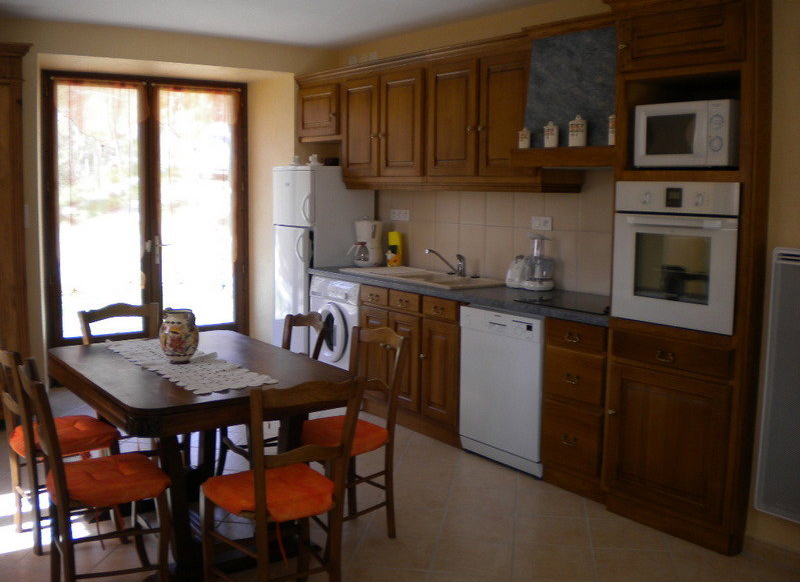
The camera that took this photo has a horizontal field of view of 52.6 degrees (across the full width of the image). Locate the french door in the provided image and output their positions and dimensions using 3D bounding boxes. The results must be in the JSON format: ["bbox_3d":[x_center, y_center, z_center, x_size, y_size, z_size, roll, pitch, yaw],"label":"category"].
[{"bbox_3d":[-1.947,-0.539,6.352,1.674,2.265,0.090,-5,9,-37],"label":"french door"}]

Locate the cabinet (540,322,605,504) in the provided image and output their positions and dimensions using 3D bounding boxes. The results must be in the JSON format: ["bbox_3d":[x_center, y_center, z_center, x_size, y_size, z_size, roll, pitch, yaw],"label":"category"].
[{"bbox_3d":[1.034,0.529,4.007,0.555,0.843,0.387,-7,10,-37],"label":"cabinet"}]

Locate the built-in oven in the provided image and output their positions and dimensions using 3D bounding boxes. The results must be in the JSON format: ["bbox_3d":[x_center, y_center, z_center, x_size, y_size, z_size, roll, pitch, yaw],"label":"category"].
[{"bbox_3d":[1.322,-0.171,3.478,0.536,0.592,0.575,-7,10,-37],"label":"built-in oven"}]

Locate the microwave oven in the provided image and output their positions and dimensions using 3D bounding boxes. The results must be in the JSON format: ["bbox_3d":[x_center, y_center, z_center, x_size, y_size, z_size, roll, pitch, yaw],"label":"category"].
[{"bbox_3d":[1.272,-0.634,3.382,0.350,0.274,0.450,-5,9,-37],"label":"microwave oven"}]

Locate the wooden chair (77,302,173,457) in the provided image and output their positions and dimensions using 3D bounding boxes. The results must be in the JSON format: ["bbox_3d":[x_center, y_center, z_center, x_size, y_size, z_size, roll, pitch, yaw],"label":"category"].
[{"bbox_3d":[-1.249,0.525,3.867,0.430,0.850,0.420,8,10,44],"label":"wooden chair"}]

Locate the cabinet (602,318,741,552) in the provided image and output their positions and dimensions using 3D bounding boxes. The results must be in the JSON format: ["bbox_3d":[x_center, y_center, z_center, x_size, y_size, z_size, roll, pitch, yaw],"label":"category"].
[{"bbox_3d":[1.343,0.569,3.535,0.570,0.885,0.700,-5,9,-37],"label":"cabinet"}]

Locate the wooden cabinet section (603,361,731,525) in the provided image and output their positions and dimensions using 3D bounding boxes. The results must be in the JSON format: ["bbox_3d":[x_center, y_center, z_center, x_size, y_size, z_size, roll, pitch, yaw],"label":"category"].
[{"bbox_3d":[1.329,0.615,3.628,0.560,0.595,0.595,-6,9,-37],"label":"wooden cabinet section"}]

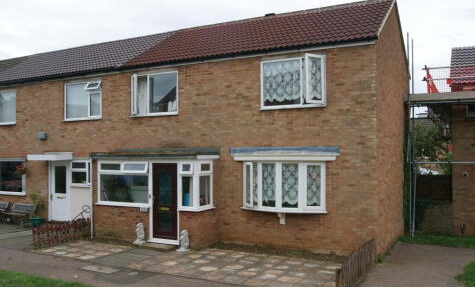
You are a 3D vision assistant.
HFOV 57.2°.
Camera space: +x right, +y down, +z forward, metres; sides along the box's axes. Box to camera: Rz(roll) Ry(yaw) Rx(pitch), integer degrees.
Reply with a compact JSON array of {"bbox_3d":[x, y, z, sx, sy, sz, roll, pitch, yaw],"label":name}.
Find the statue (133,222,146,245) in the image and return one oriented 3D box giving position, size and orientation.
[{"bbox_3d":[-2.490,2.302,11.165,0.260,0.530,0.240,-1,-2,28],"label":"statue"}]

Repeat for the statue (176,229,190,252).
[{"bbox_3d":[-1.248,2.299,10.412,0.240,0.510,0.240,-1,-2,28],"label":"statue"}]

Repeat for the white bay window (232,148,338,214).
[{"bbox_3d":[1.080,0.866,10.587,2.620,1.560,0.440,-1,-2,28],"label":"white bay window"}]

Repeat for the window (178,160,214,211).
[{"bbox_3d":[-1.021,1.079,11.117,0.580,1.280,0.800,-1,-2,28],"label":"window"}]

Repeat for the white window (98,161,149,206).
[{"bbox_3d":[-3.134,1.073,11.837,1.770,1.250,0.150,-1,-2,28],"label":"white window"}]

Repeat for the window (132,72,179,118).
[{"bbox_3d":[-2.442,-1.426,12.724,1.700,1.230,0.160,-1,-2,28],"label":"window"}]

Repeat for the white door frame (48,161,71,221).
[{"bbox_3d":[-5.925,1.594,14.531,0.970,2.000,0.120,-1,-2,28],"label":"white door frame"}]

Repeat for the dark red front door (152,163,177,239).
[{"bbox_3d":[-1.853,1.468,11.167,0.750,1.920,0.080,-1,-2,28],"label":"dark red front door"}]

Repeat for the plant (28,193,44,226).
[{"bbox_3d":[-6.626,2.194,14.436,0.440,0.970,0.440,-1,-2,28],"label":"plant"}]

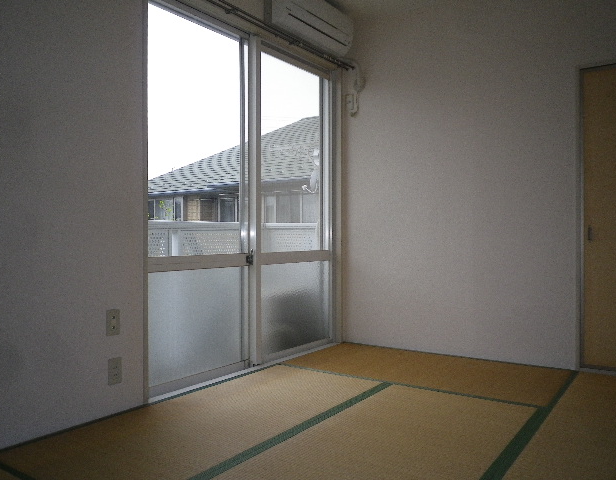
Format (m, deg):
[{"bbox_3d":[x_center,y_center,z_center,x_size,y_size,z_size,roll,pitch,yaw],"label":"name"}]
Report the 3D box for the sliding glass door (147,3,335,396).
[{"bbox_3d":[-0.316,-0.233,3.378,0.100,2.090,1.780,0,0,36],"label":"sliding glass door"}]

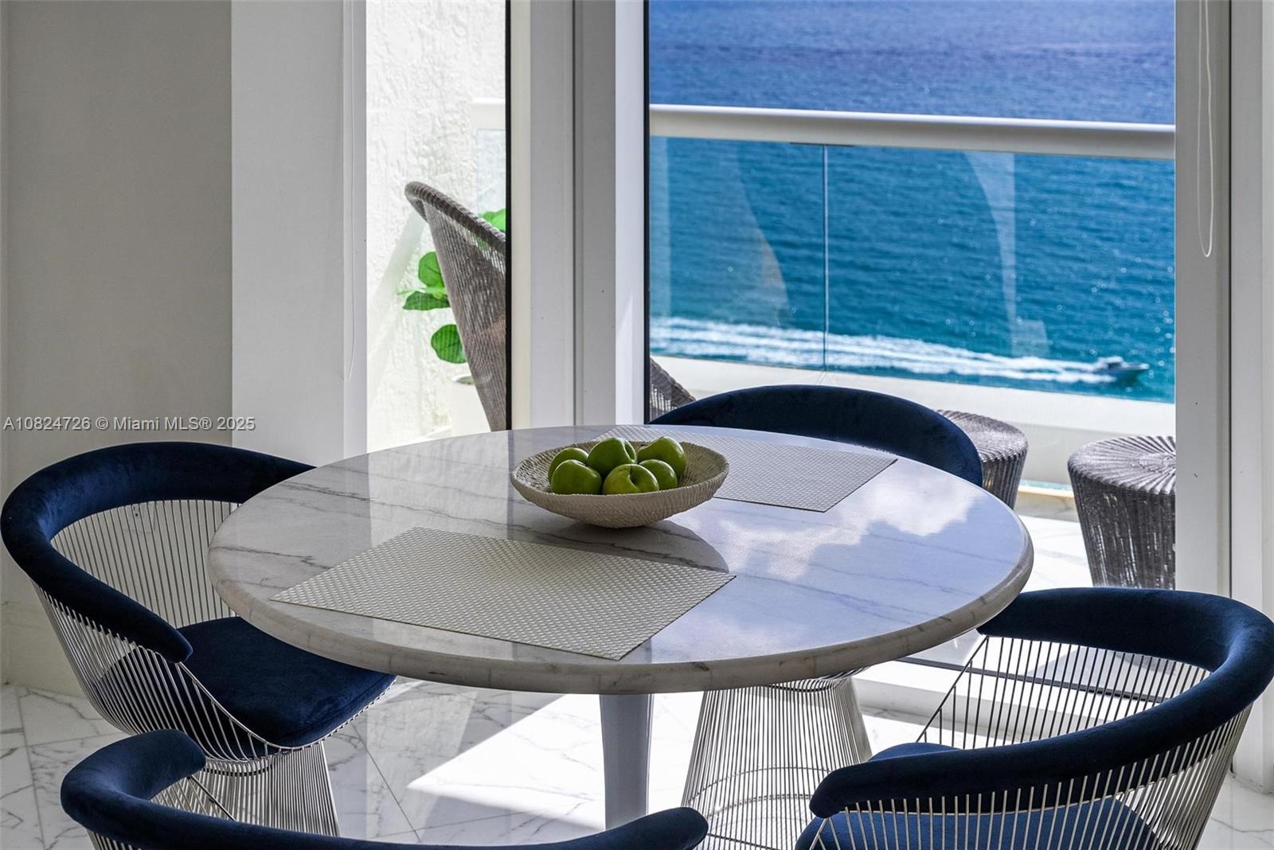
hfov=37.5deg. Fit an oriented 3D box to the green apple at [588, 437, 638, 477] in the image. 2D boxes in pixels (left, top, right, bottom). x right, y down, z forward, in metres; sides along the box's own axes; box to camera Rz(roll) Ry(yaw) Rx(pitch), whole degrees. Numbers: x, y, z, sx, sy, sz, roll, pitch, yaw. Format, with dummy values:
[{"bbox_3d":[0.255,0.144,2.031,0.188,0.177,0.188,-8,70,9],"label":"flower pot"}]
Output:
[{"bbox_3d":[-0.037,0.055,2.803,0.067,0.074,0.074,-33,12,28],"label":"green apple"}]

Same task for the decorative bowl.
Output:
[{"bbox_3d":[-0.025,0.100,2.761,0.312,0.080,0.318,0,14,0],"label":"decorative bowl"}]

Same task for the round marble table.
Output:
[{"bbox_3d":[-0.023,0.497,2.835,1.187,0.725,1.187,0,14,0],"label":"round marble table"}]

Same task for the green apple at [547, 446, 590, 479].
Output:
[{"bbox_3d":[-0.099,0.068,2.817,0.074,0.067,0.074,0,14,0],"label":"green apple"}]

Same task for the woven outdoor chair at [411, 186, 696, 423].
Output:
[{"bbox_3d":[-0.180,-0.154,4.939,0.820,0.970,0.780,-9,16,-31],"label":"woven outdoor chair"}]

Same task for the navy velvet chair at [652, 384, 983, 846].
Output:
[{"bbox_3d":[0.270,0.368,3.328,0.673,0.737,0.570,8,16,28],"label":"navy velvet chair"}]

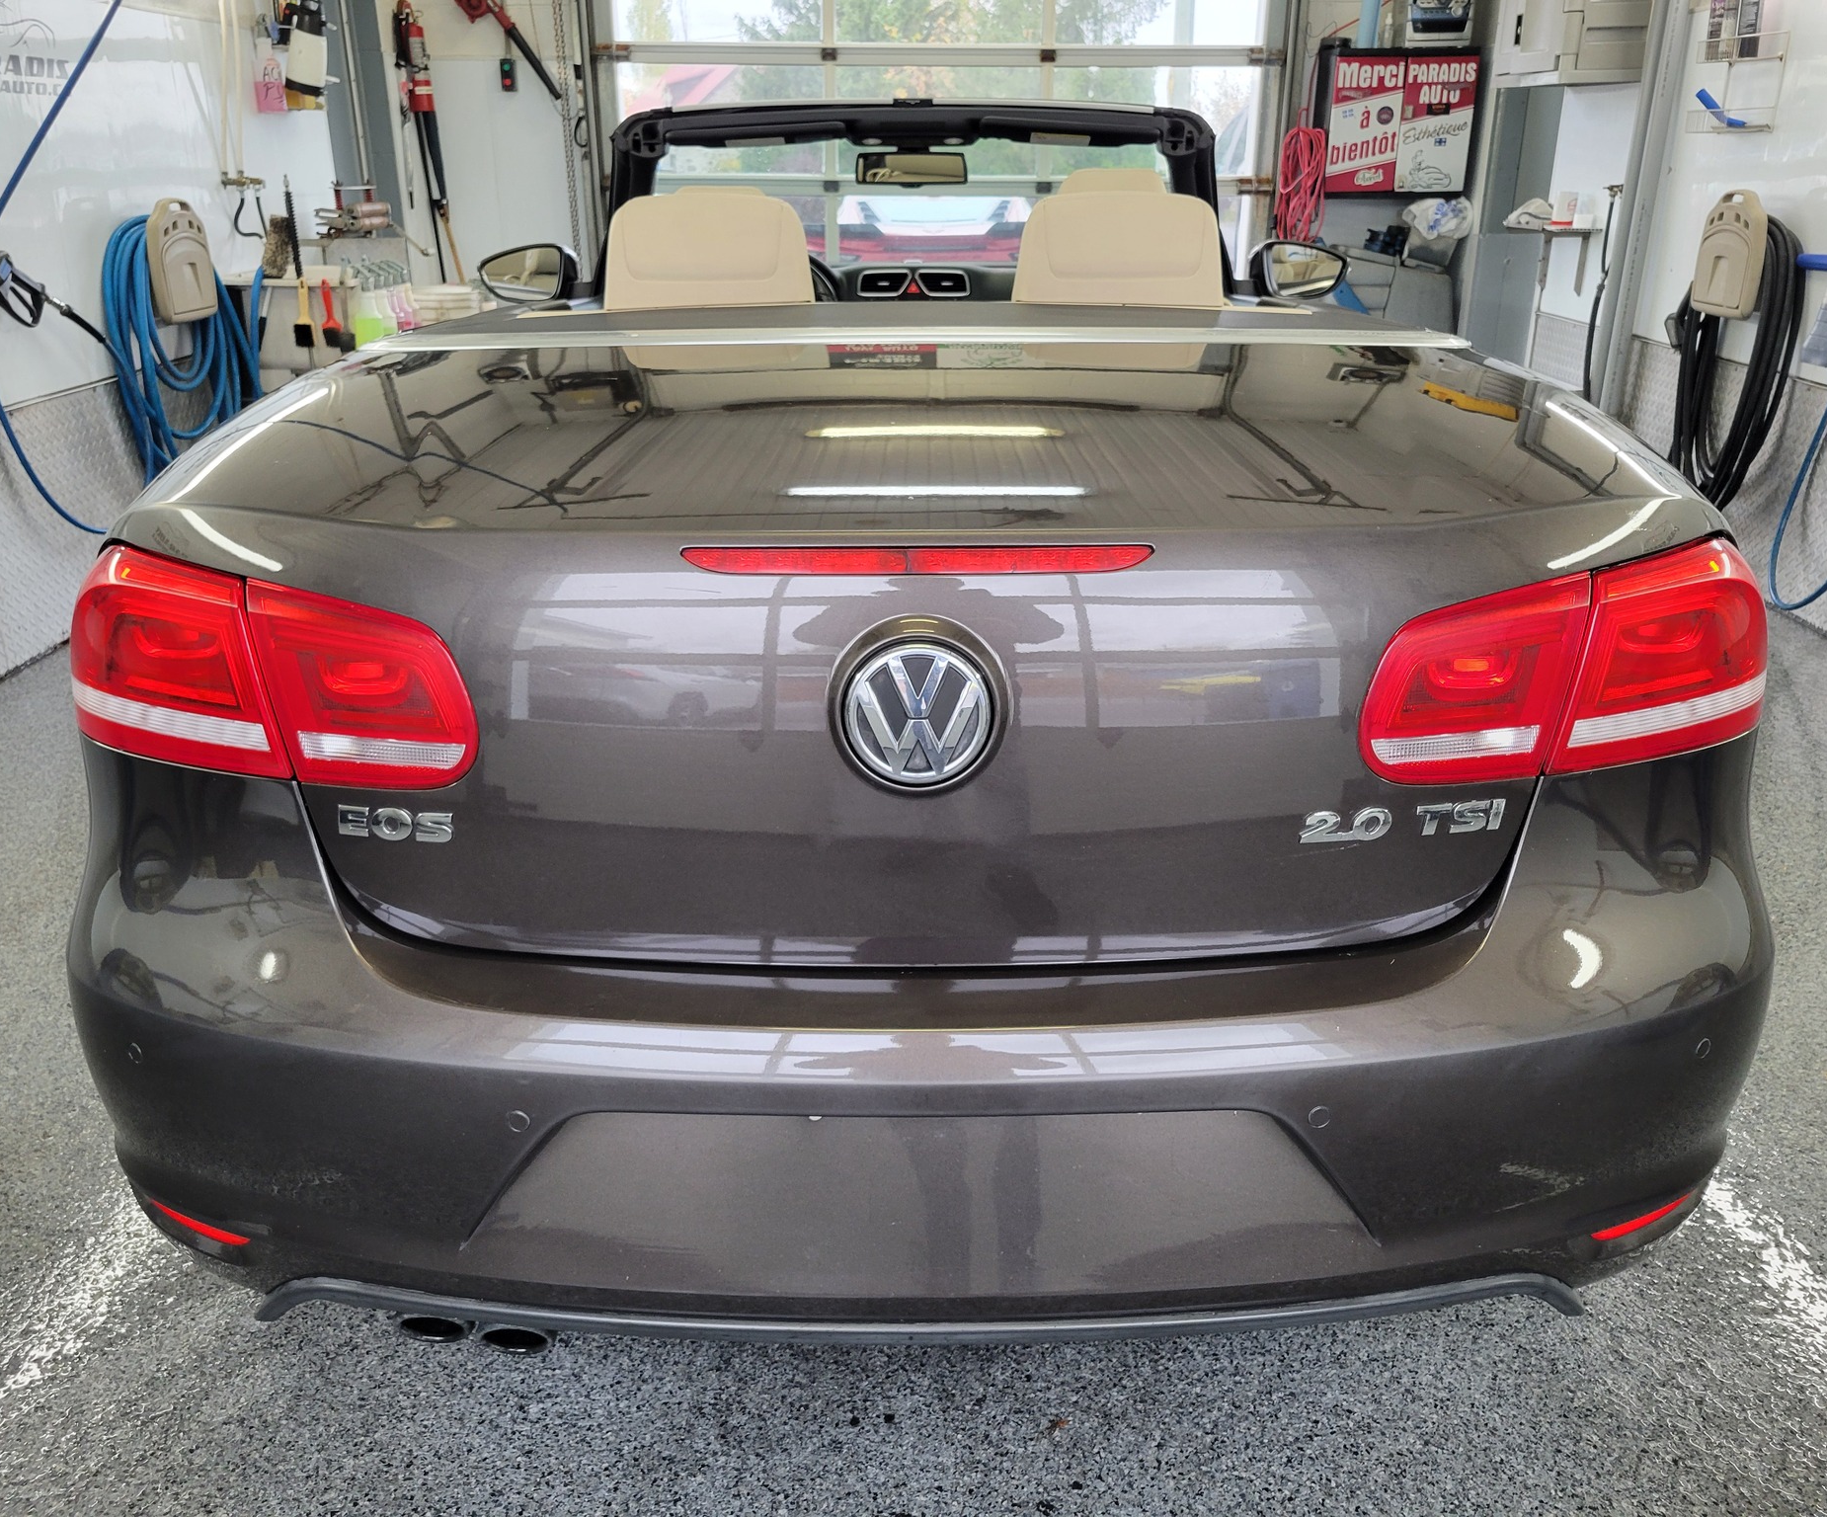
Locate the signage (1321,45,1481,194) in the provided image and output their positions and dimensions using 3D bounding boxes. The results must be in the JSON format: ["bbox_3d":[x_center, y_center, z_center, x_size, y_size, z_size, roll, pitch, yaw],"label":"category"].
[{"bbox_3d":[1.964,-2.561,6.111,0.620,0.540,0.100,0,22,0],"label":"signage"}]

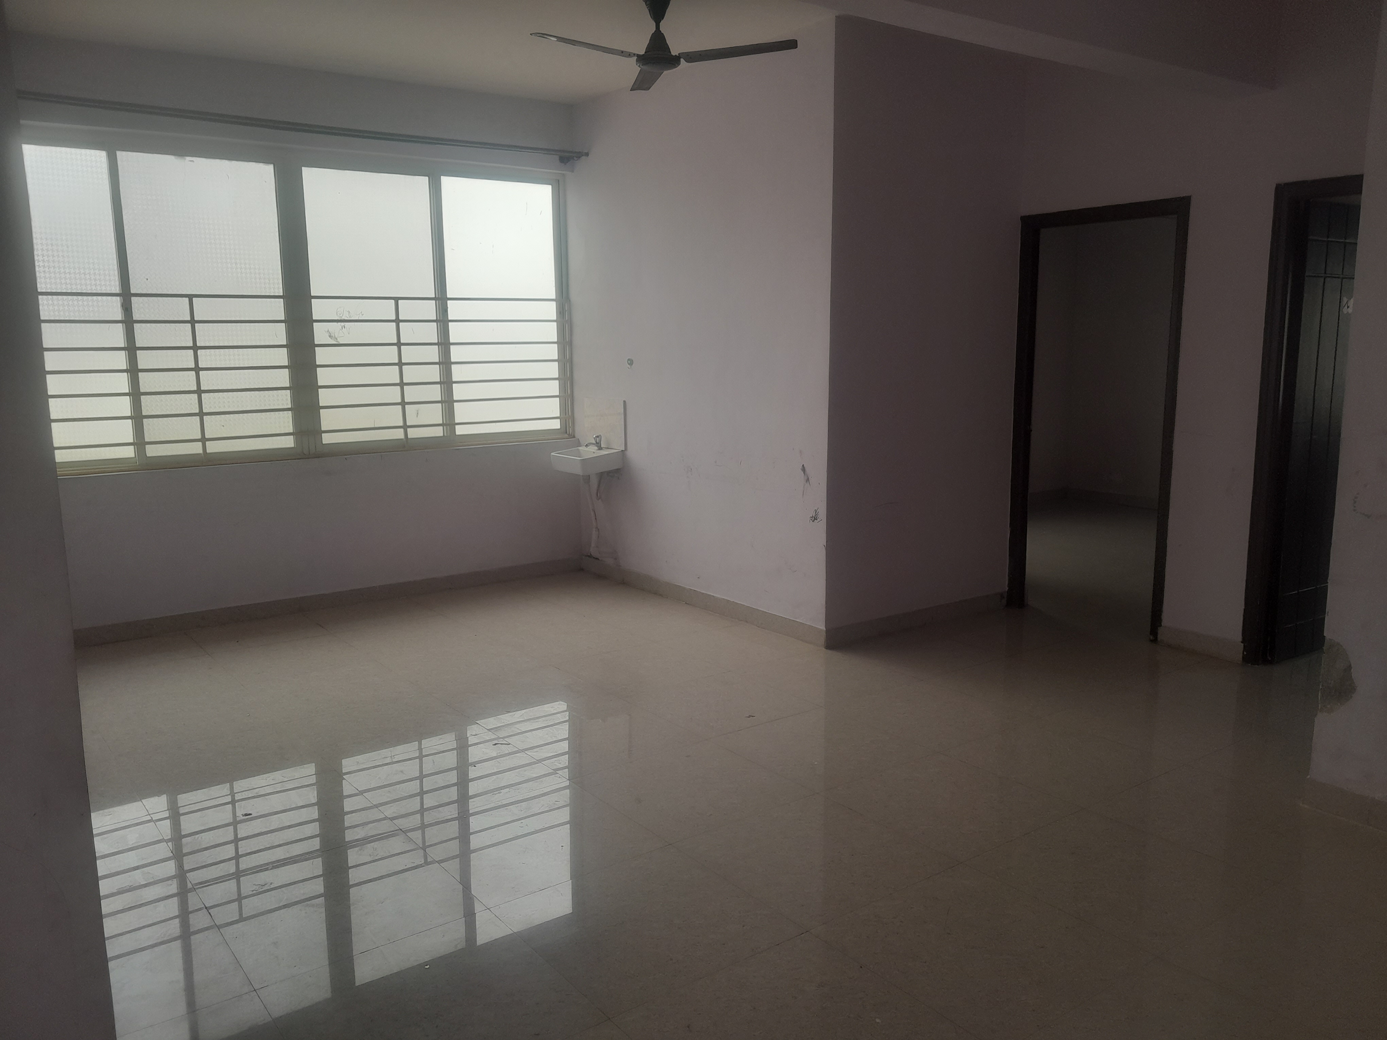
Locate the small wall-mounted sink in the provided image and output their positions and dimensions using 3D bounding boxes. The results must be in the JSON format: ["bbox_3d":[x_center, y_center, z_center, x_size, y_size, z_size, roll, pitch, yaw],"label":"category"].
[{"bbox_3d":[-0.669,-0.369,6.687,0.300,0.130,0.420,-7,11,-35],"label":"small wall-mounted sink"}]

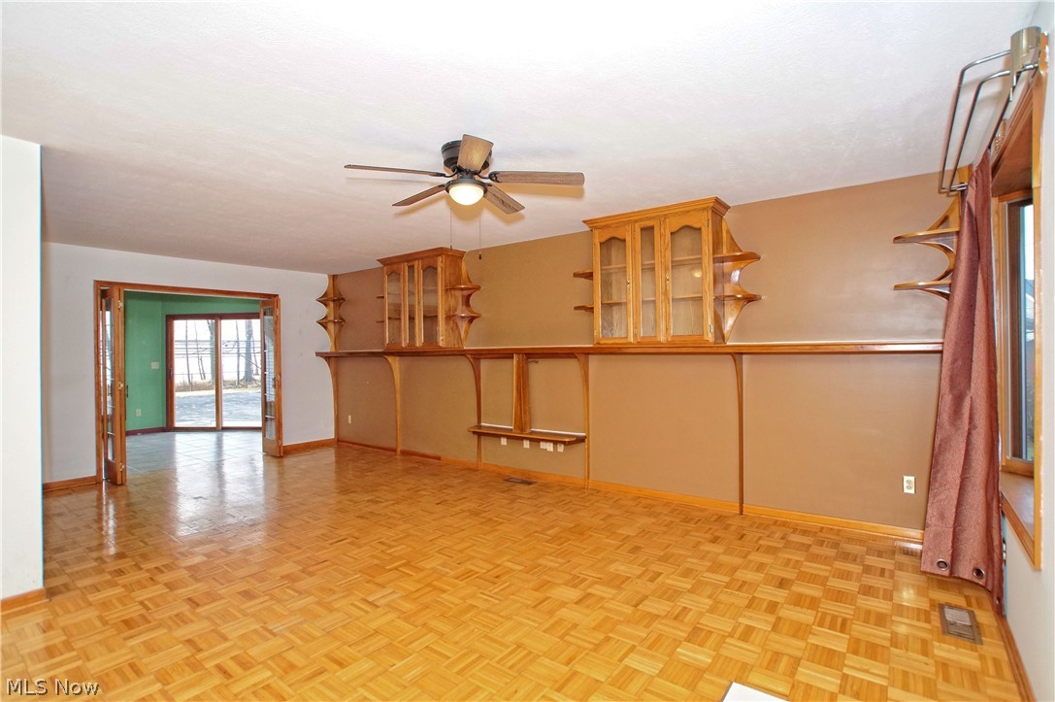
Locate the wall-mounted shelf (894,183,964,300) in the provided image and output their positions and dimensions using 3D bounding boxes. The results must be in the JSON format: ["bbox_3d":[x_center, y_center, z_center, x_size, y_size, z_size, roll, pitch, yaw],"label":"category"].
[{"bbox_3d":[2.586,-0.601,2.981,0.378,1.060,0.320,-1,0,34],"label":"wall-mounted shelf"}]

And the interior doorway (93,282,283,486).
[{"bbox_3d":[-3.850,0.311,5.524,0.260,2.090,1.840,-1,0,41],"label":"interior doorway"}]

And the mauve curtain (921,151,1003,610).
[{"bbox_3d":[2.247,0.153,2.455,0.240,2.180,0.420,-1,0,36],"label":"mauve curtain"}]

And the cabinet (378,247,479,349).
[{"bbox_3d":[-1.353,-0.557,5.658,1.706,1.110,0.370,-1,0,34],"label":"cabinet"}]

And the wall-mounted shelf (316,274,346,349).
[{"bbox_3d":[-2.816,-0.537,6.709,0.300,1.120,0.290,-1,0,34],"label":"wall-mounted shelf"}]

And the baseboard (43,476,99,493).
[{"bbox_3d":[-4.609,1.325,4.720,0.020,0.080,0.428,-1,0,41],"label":"baseboard"}]

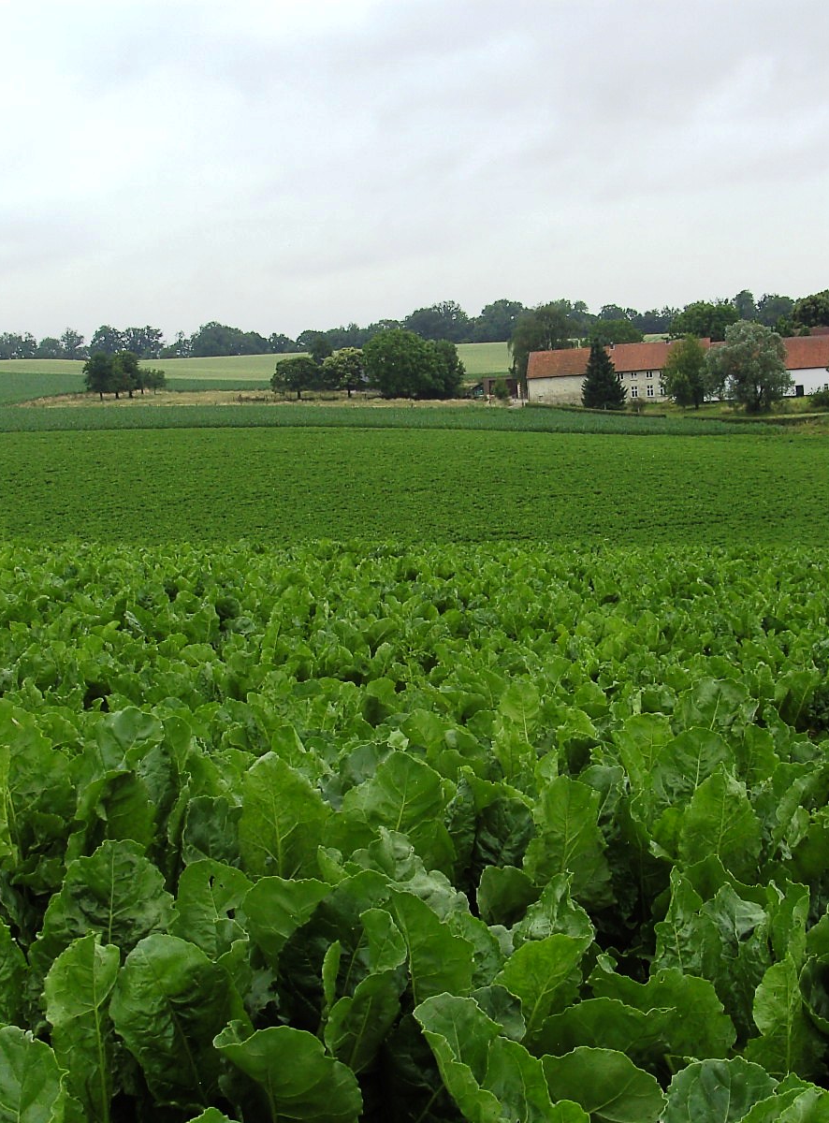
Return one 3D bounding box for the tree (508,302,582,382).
[{"bbox_3d":[24.800,-40.080,303.000,13.950,17.940,13.530,-3,5,5],"label":"tree"}]

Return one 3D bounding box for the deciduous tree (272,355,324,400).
[{"bbox_3d":[-18.800,-29.380,256.000,8.230,6.920,7.820,0,2,0],"label":"deciduous tree"}]

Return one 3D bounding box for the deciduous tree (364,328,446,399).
[{"bbox_3d":[-1.500,-31.710,256.000,13.280,11.230,12.620,0,2,0],"label":"deciduous tree"}]

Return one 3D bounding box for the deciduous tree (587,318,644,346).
[{"bbox_3d":[40.340,-41.280,320.000,11.230,14.500,10.890,-2,5,7],"label":"deciduous tree"}]

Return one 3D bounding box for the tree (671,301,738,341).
[{"bbox_3d":[51.480,-38.300,284.000,11.830,15.780,11.240,0,2,0],"label":"tree"}]

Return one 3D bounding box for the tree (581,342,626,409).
[{"bbox_3d":[28.480,-28.030,242.000,6.900,10.260,6.900,0,2,0],"label":"tree"}]

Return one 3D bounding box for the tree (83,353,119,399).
[{"bbox_3d":[-54.740,-32.540,280.000,6.550,7.980,6.350,-4,5,-11],"label":"tree"}]

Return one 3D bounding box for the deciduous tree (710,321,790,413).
[{"bbox_3d":[49.840,-28.960,238.000,11.830,13.570,11.240,0,2,0],"label":"deciduous tree"}]

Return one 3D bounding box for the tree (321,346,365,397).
[{"bbox_3d":[-12.710,-33.750,285.000,7.710,8.960,7.480,-3,5,-2],"label":"tree"}]

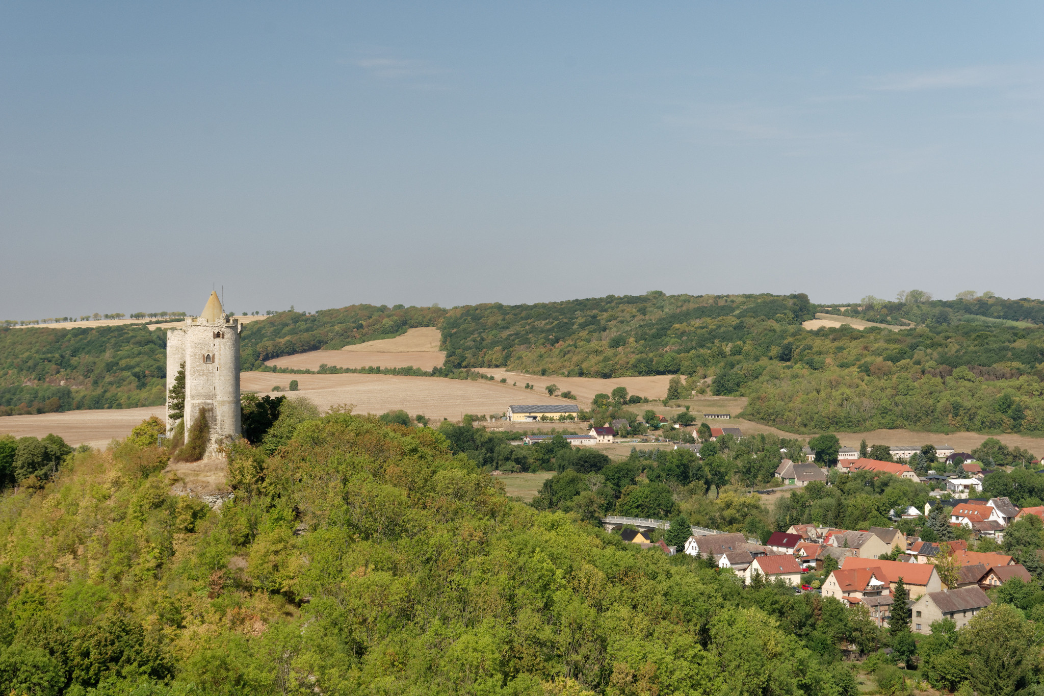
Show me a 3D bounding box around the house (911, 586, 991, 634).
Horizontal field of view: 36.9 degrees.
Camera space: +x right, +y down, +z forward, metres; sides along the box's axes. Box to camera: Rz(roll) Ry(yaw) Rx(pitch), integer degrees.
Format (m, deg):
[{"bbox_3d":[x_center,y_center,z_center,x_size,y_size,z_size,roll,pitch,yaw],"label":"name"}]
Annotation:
[{"bbox_3d":[104.970,63.820,381.560,19.550,10.000,8.940,0,1,-38],"label":"house"}]

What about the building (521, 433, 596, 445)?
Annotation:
[{"bbox_3d":[24.030,58.890,1003.530,44.000,5.500,13.000,0,1,-18],"label":"building"}]

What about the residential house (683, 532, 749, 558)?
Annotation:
[{"bbox_3d":[62.220,63.760,498.170,18.800,8.180,8.340,0,1,-30],"label":"residential house"}]

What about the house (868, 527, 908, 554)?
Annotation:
[{"bbox_3d":[119.710,63.540,515.660,10.050,8.320,9.320,0,1,45],"label":"house"}]

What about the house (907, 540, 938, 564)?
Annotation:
[{"bbox_3d":[131.200,66.080,500.970,6.700,7.500,11.300,0,1,-40],"label":"house"}]

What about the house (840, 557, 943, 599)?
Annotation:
[{"bbox_3d":[101.140,63.480,430.410,25.510,9.870,9.920,0,1,38],"label":"house"}]

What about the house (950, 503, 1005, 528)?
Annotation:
[{"bbox_3d":[174.980,64.760,604.720,8.300,8.400,16.700,0,1,-37],"label":"house"}]

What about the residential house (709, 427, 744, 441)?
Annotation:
[{"bbox_3d":[132.560,56.870,1020.510,21.000,8.500,10.000,0,1,-27],"label":"residential house"}]

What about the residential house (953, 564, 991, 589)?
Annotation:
[{"bbox_3d":[123.140,64.410,433.680,12.420,7.960,6.760,0,1,-28],"label":"residential house"}]

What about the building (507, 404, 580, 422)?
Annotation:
[{"bbox_3d":[14.670,43.780,1052.030,46.500,10.200,13.000,0,1,-16],"label":"building"}]

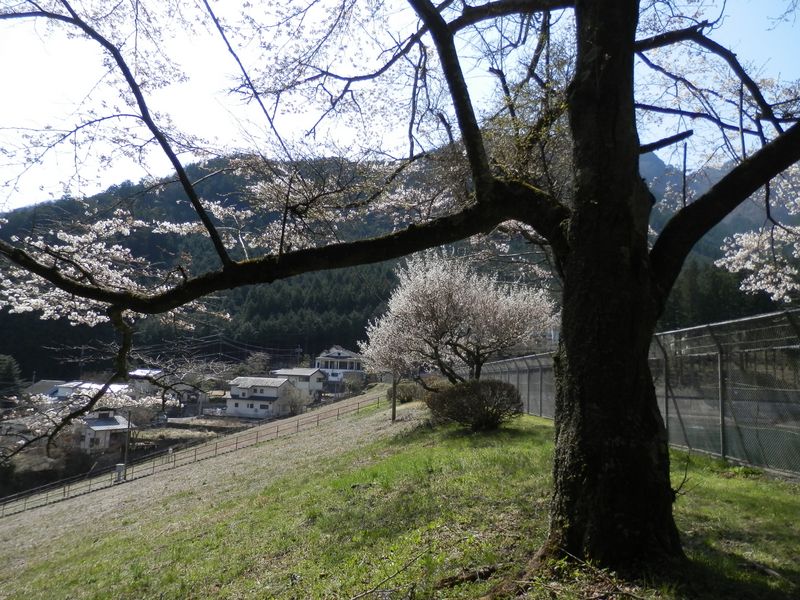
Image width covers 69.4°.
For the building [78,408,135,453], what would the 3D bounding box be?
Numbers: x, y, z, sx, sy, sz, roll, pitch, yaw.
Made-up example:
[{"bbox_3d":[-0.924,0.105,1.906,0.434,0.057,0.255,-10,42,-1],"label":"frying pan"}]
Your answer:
[{"bbox_3d":[-41.542,18.296,82.000,5.500,5.900,6.400,-5,-10,41],"label":"building"}]

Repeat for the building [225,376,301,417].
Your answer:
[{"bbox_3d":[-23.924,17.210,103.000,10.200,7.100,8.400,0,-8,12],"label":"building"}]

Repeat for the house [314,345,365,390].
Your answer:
[{"bbox_3d":[-13.111,15.478,133.000,11.500,10.200,9.000,1,-8,0],"label":"house"}]

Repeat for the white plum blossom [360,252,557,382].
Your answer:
[{"bbox_3d":[2.157,1.320,21.300,6.900,5.900,6.200,1,-8,0],"label":"white plum blossom"}]

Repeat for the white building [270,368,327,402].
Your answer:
[{"bbox_3d":[-20.845,17.487,120.000,9.400,6.900,7.400,-1,-8,16],"label":"white building"}]

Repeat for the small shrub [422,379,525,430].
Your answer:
[{"bbox_3d":[2.266,3.304,18.600,3.050,1.600,2.750,1,-8,0],"label":"small shrub"}]

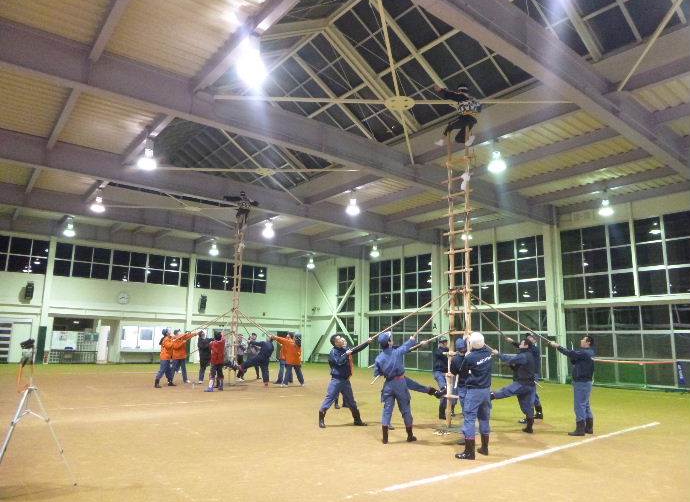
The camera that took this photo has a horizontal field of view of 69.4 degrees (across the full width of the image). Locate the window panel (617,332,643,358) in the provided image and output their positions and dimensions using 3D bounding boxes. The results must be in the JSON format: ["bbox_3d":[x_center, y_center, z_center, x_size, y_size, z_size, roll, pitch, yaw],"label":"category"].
[{"bbox_3d":[11.317,3.789,19.839,0.090,1.000,0.980,9,-13,-38],"label":"window panel"}]

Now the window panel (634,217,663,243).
[{"bbox_3d":[11.775,-0.827,19.359,0.070,0.940,0.970,9,-13,-37],"label":"window panel"}]

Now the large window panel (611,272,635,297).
[{"bbox_3d":[12.282,1.461,21.931,0.080,1.083,1.018,10,-13,-37],"label":"large window panel"}]

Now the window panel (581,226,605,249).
[{"bbox_3d":[11.635,-0.583,23.235,0.080,0.999,1.104,10,-13,-37],"label":"window panel"}]

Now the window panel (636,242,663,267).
[{"bbox_3d":[13.050,0.164,21.208,0.080,1.005,1.056,10,-13,-37],"label":"window panel"}]

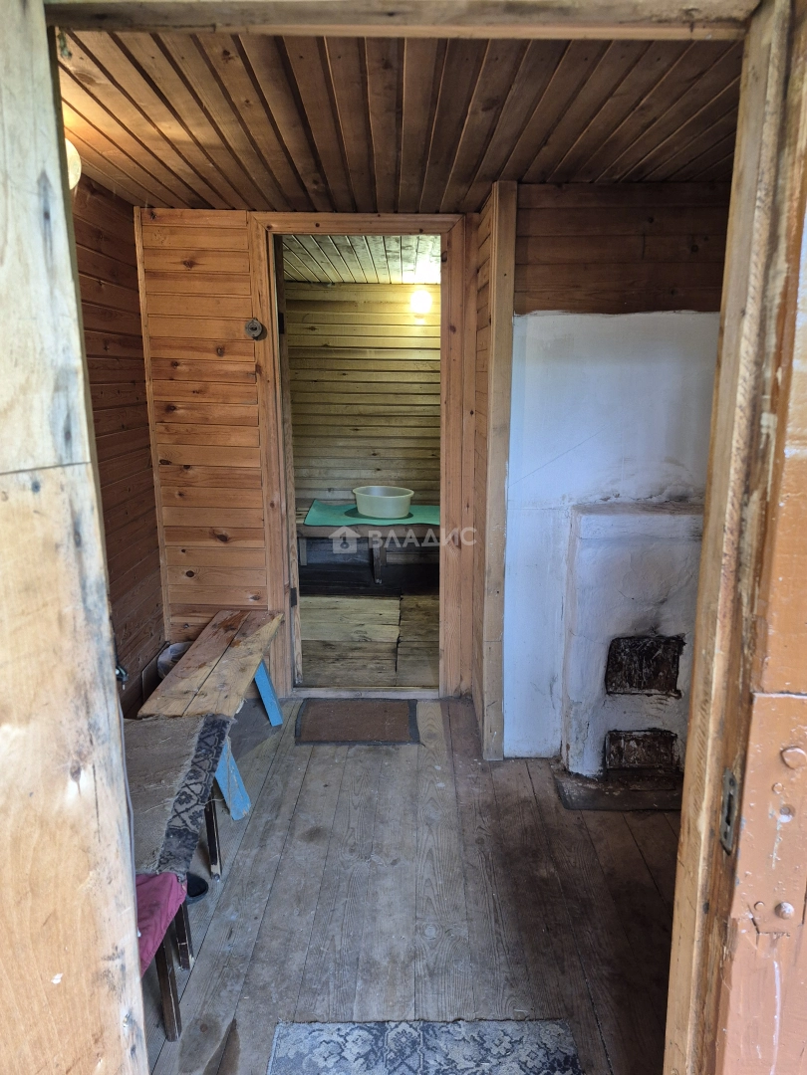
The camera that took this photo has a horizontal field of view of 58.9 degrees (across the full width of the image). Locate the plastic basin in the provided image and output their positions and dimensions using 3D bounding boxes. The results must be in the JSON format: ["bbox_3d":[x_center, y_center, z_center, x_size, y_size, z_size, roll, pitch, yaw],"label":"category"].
[{"bbox_3d":[-0.143,-0.262,5.250,0.450,0.165,0.450,1,12,0],"label":"plastic basin"}]

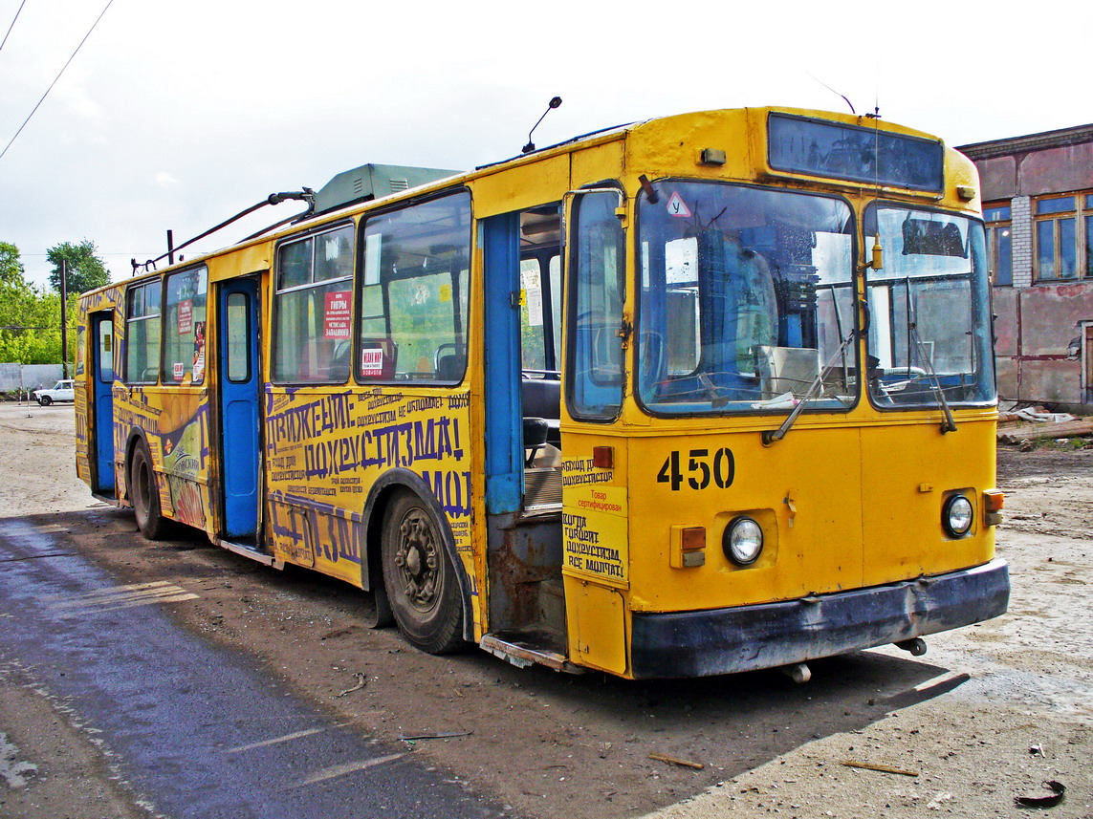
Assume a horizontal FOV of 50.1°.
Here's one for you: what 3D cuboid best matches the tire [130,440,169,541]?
[{"bbox_3d":[-3.916,0.780,11.809,0.280,1.040,1.040,-1,2,-32],"label":"tire"}]

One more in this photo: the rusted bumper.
[{"bbox_3d":[1.430,0.951,5.365,2.440,0.270,0.250,-1,2,-32],"label":"rusted bumper"}]

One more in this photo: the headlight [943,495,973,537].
[{"bbox_3d":[2.017,0.531,5.770,0.200,0.200,0.080,-1,2,-32],"label":"headlight"}]

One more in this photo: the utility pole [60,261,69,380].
[{"bbox_3d":[-34.200,-5.700,83.000,0.280,9.900,0.280,-1,1,-17],"label":"utility pole"}]

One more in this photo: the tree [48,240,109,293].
[{"bbox_3d":[-41.230,-8.179,103.000,5.600,13.500,5.600,-1,1,-23],"label":"tree"}]

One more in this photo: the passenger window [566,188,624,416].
[{"bbox_3d":[0.201,-0.441,4.917,0.050,0.945,0.420,-1,2,-32],"label":"passenger window"}]

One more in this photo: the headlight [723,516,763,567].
[{"bbox_3d":[0.829,0.554,5.014,0.200,0.200,0.080,-1,2,-32],"label":"headlight"}]

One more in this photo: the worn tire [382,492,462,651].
[{"bbox_3d":[-0.587,0.839,6.620,0.280,1.040,1.040,-1,2,-32],"label":"worn tire"}]

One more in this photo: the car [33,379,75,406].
[{"bbox_3d":[-30.060,-1.009,72.500,3.800,1.600,1.680,-1,1,-20],"label":"car"}]

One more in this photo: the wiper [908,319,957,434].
[{"bbox_3d":[1.819,-0.149,5.532,0.080,0.580,0.070,-31,16,-28],"label":"wiper"}]

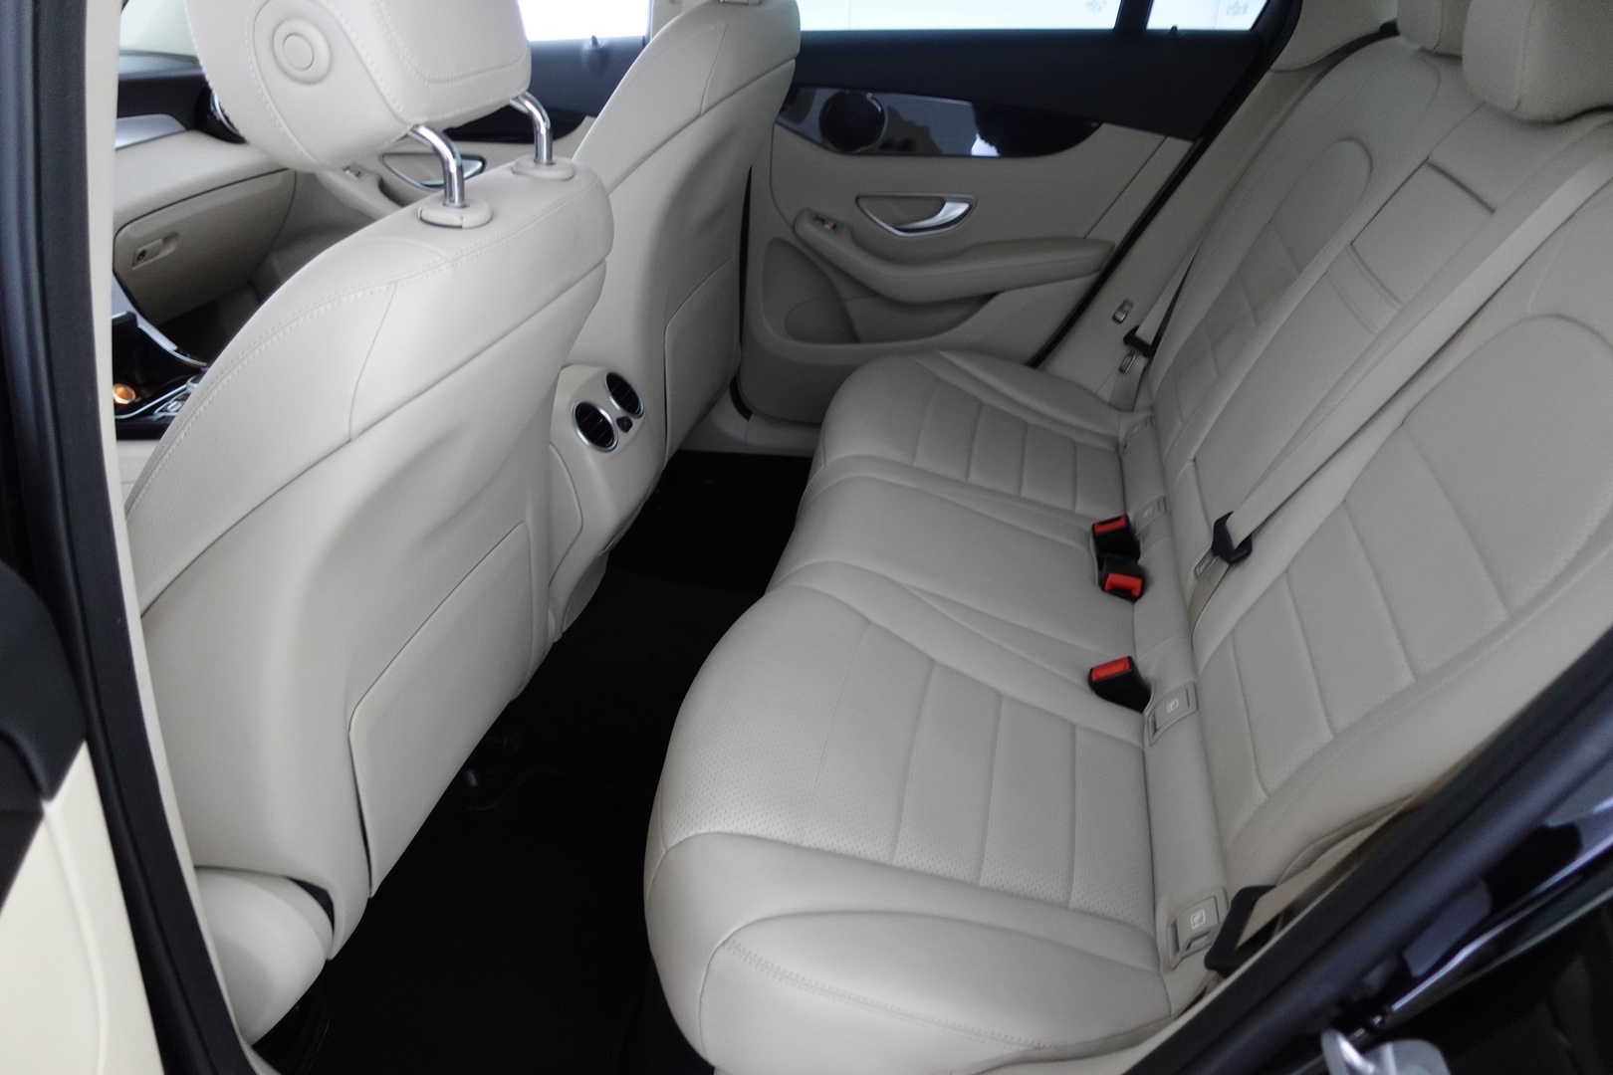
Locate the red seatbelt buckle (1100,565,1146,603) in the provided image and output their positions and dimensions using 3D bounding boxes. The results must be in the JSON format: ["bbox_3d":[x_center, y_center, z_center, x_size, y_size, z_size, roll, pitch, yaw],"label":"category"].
[{"bbox_3d":[0.400,0.051,1.367,0.046,0.027,0.060,10,18,7],"label":"red seatbelt buckle"}]

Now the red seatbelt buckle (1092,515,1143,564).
[{"bbox_3d":[0.418,0.009,1.447,0.046,0.062,0.027,-17,27,15],"label":"red seatbelt buckle"}]

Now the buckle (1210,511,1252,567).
[{"bbox_3d":[0.472,0.001,1.195,0.022,0.045,0.062,6,55,-18],"label":"buckle"}]

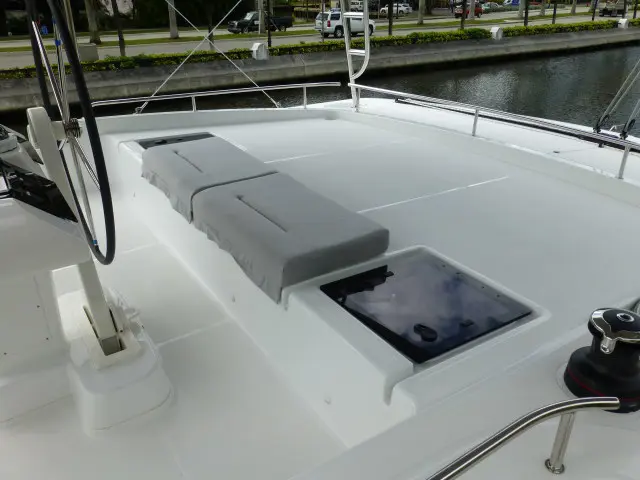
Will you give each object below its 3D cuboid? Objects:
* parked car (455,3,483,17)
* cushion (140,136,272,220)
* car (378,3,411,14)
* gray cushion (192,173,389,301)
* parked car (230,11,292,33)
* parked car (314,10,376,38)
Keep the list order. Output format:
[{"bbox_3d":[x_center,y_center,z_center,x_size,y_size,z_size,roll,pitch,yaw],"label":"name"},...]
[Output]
[{"bbox_3d":[20.481,-31.595,68.661,4.400,1.750,1.820,-20,33,-36],"label":"parked car"},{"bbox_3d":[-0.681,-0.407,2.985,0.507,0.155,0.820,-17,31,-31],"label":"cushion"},{"bbox_3d":[11.530,-34.735,75.082,4.650,1.520,1.830,12,29,21],"label":"car"},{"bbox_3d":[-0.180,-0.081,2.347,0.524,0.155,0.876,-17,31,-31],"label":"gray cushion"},{"bbox_3d":[-5.344,-19.932,45.646,5.800,1.900,2.000,-17,32,-32],"label":"parked car"},{"bbox_3d":[2.166,-18.040,41.869,5.130,1.920,2.000,-16,31,-30],"label":"parked car"}]

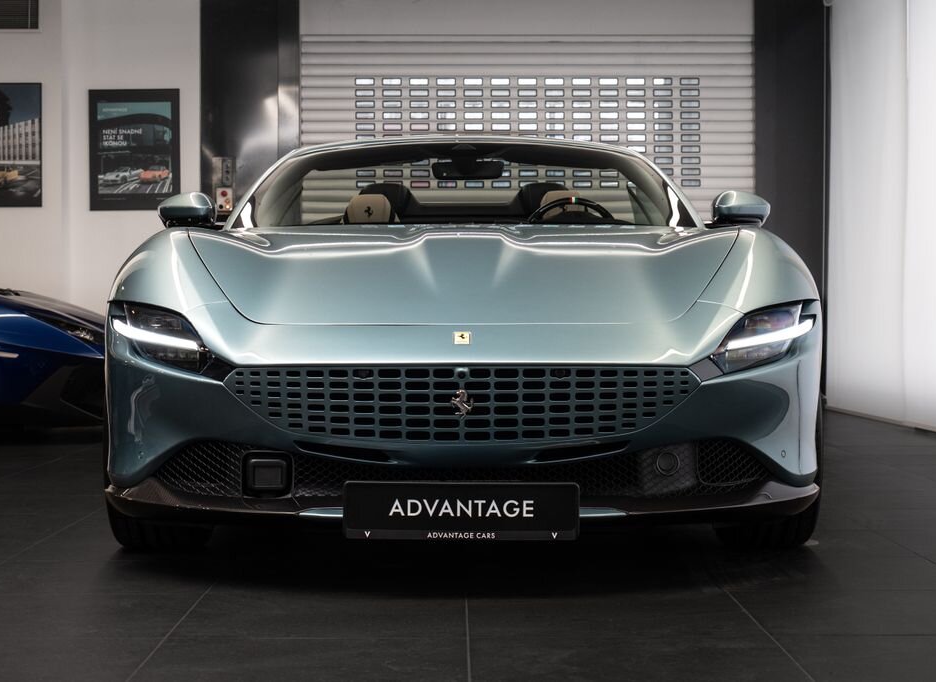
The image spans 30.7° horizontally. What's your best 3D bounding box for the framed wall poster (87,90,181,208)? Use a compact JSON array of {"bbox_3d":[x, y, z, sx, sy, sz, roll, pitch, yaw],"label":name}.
[{"bbox_3d":[-2.246,-1.286,11.500,0.613,0.812,0.030,0,1,-1],"label":"framed wall poster"}]

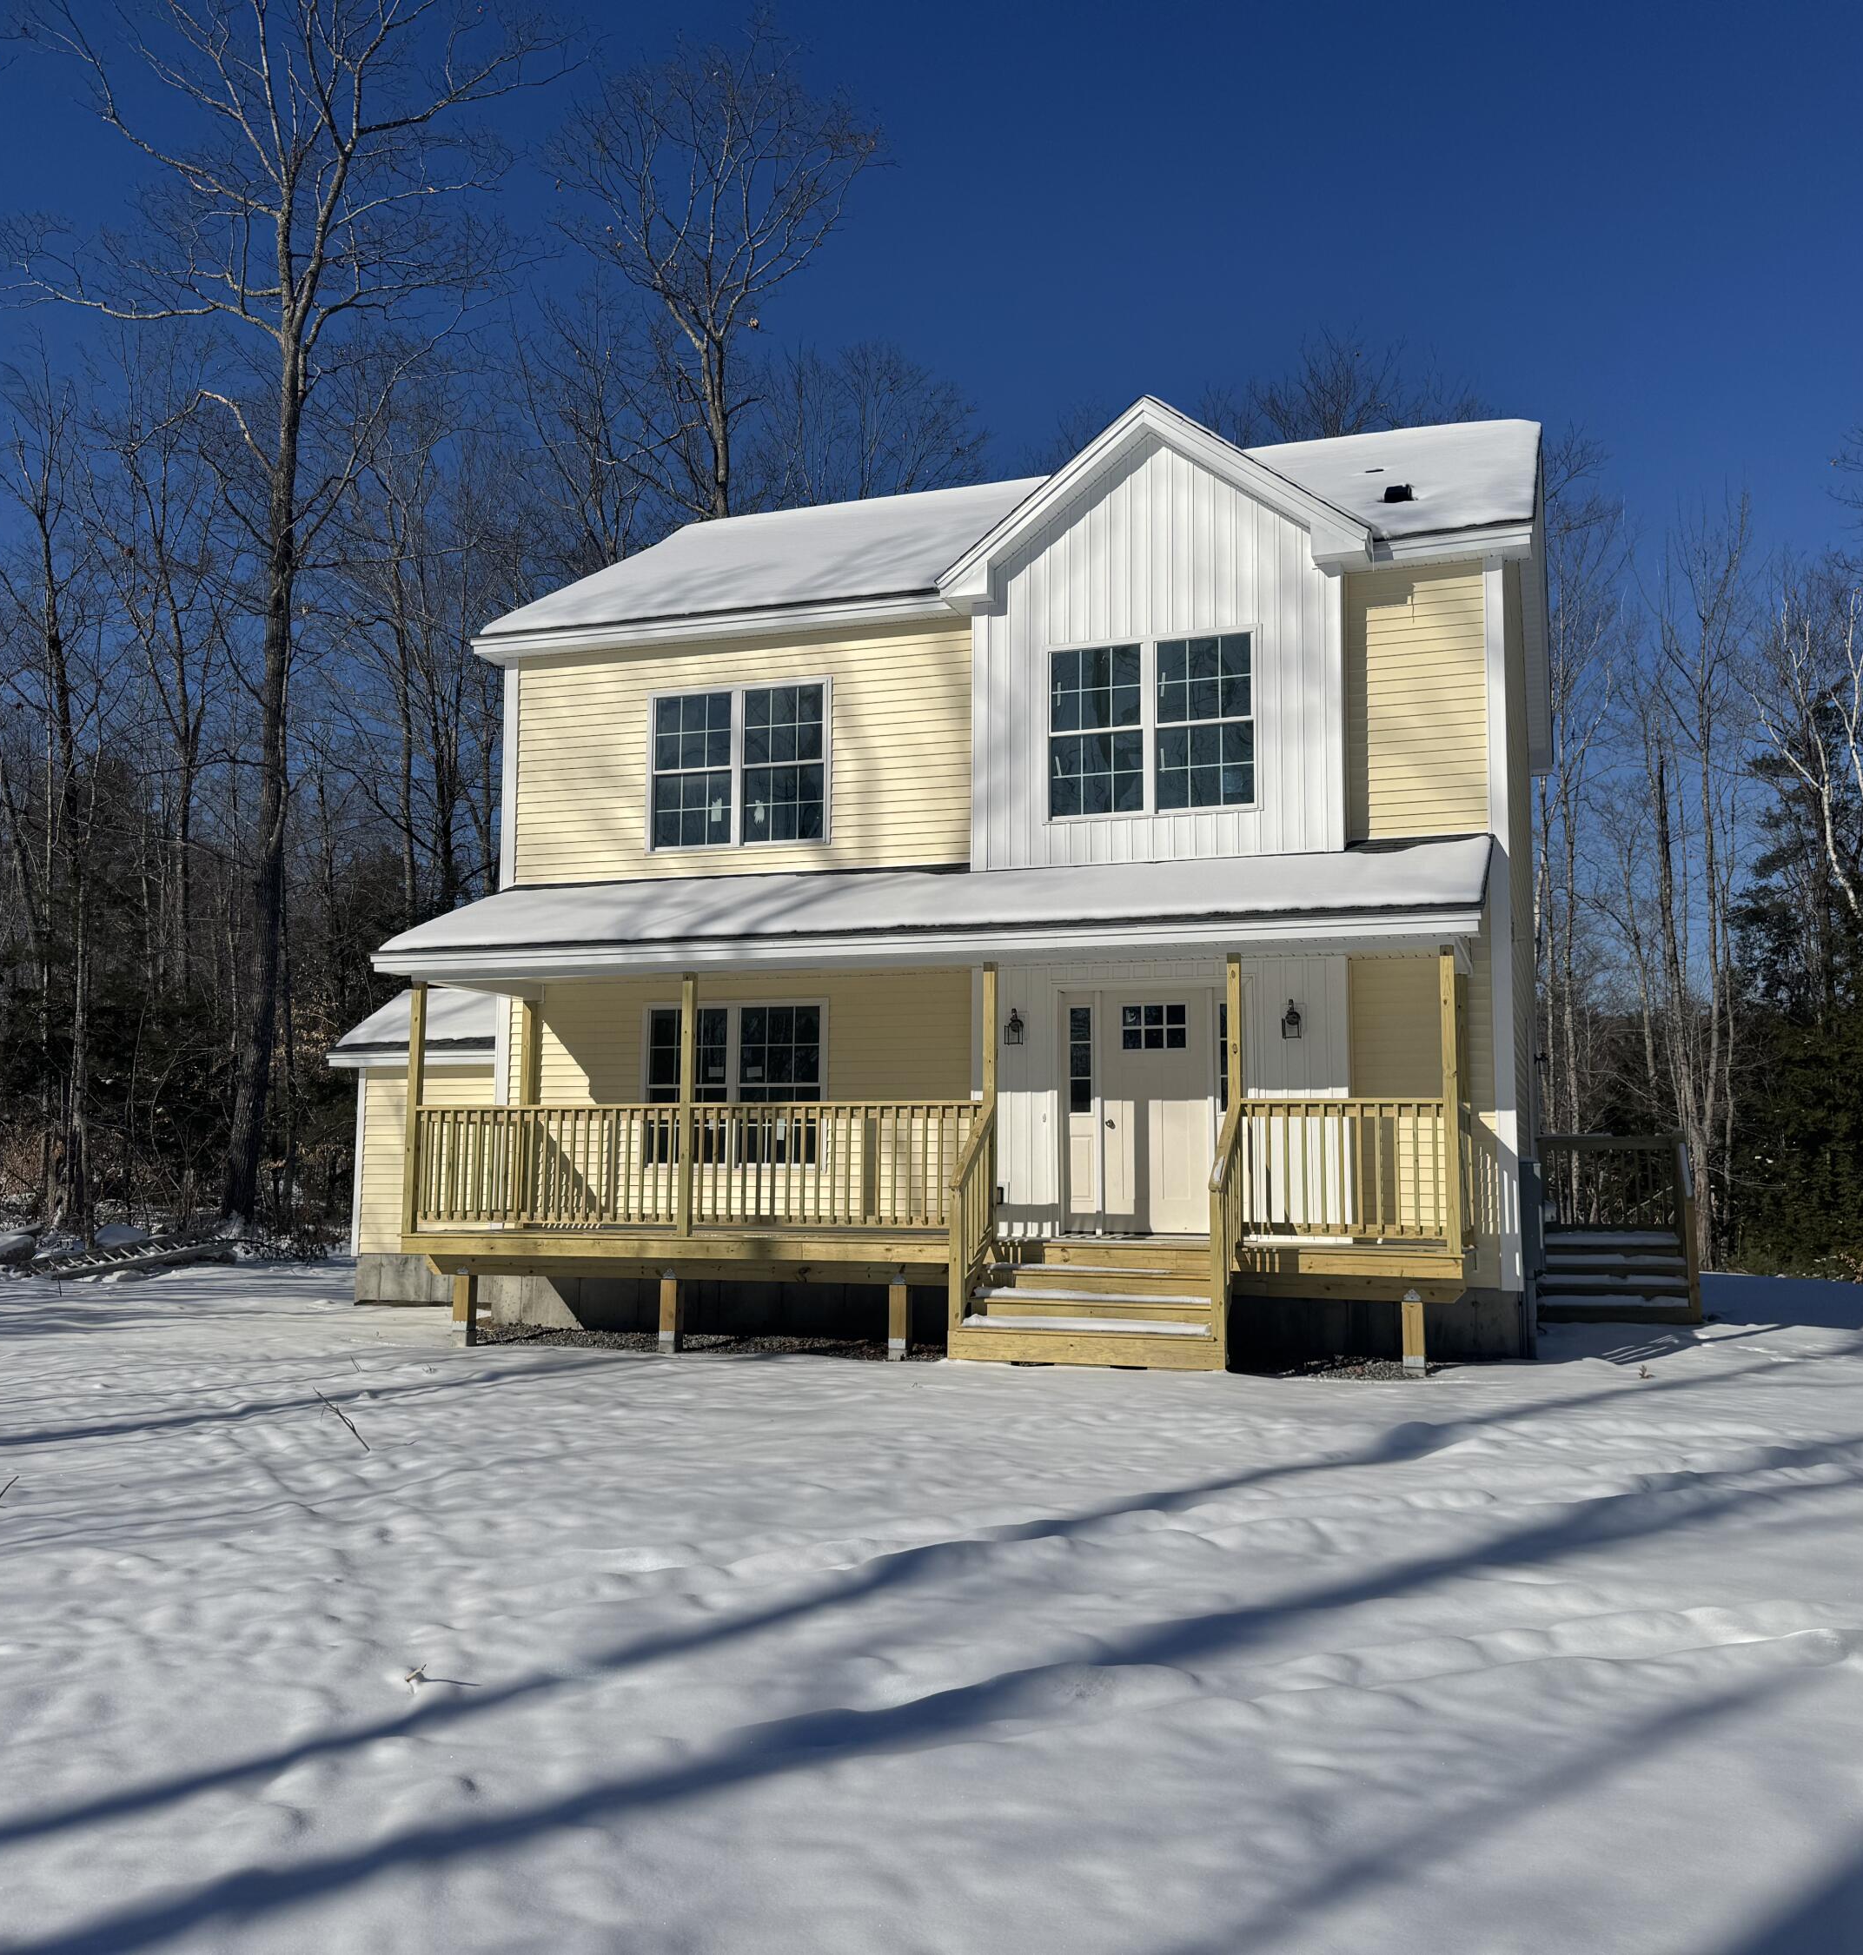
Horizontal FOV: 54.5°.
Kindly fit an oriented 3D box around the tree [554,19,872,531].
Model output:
[{"bbox_3d":[-4.491,-7.464,36.525,6.820,25.150,6.820,-2,-5,20],"label":"tree"}]

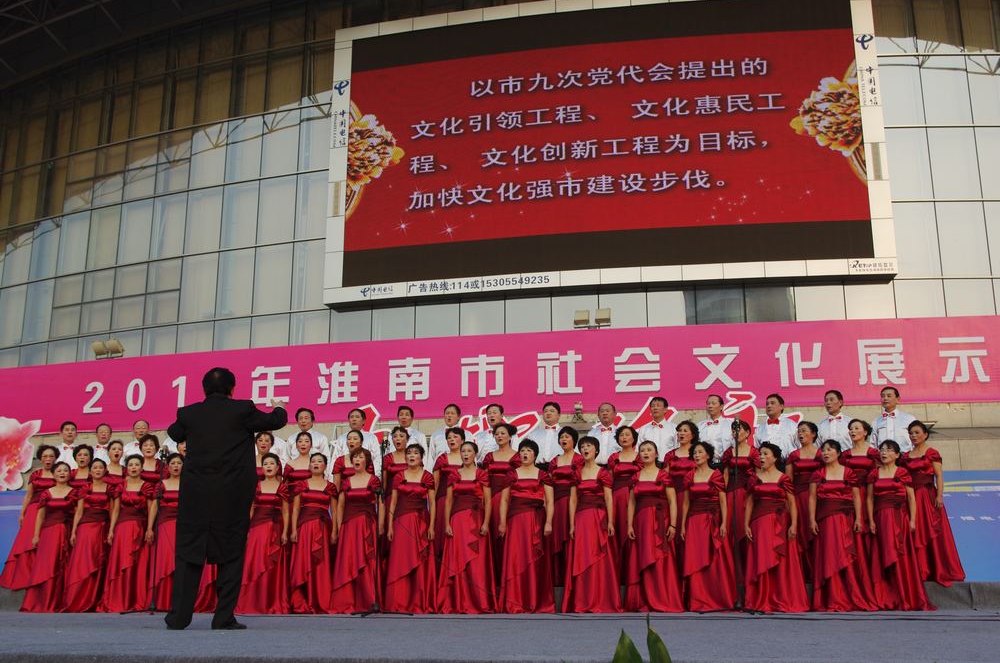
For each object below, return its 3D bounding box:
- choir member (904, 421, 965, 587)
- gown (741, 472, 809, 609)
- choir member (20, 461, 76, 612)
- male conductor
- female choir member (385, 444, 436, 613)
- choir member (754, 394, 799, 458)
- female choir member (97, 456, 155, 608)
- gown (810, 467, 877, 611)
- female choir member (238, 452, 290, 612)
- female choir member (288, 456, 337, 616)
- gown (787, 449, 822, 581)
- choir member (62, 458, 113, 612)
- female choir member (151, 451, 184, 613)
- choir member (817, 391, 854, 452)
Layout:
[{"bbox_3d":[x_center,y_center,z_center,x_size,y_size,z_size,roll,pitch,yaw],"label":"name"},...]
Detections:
[{"bbox_3d":[4.306,1.695,10.836,0.570,1.601,0.460,-6,-14,23],"label":"choir member"},{"bbox_3d":[2.673,2.041,10.487,0.600,1.310,0.480,-4,-14,18],"label":"gown"},{"bbox_3d":[-4.920,2.257,12.006,0.550,1.623,0.460,2,-13,-12],"label":"choir member"},{"bbox_3d":[-1.885,1.128,7.398,0.820,1.732,0.560,0,-13,-3],"label":"male conductor"},{"bbox_3d":[-0.882,1.950,10.809,0.520,1.650,0.450,-1,-13,2],"label":"female choir member"},{"bbox_3d":[3.025,1.521,11.653,0.500,1.720,0.320,-5,-14,19],"label":"choir member"},{"bbox_3d":[-3.893,2.115,11.388,0.520,1.636,0.400,1,-13,-8],"label":"female choir member"},{"bbox_3d":[3.249,1.962,10.315,0.580,1.353,0.460,-4,-13,16],"label":"gown"},{"bbox_3d":[-2.393,2.051,11.107,0.540,1.605,0.450,1,-13,-4],"label":"female choir member"},{"bbox_3d":[-1.886,2.028,11.024,0.510,1.608,0.430,1,-13,-6],"label":"female choir member"},{"bbox_3d":[3.111,1.834,10.846,0.550,1.349,0.450,-4,-14,17],"label":"gown"},{"bbox_3d":[-4.327,2.130,11.431,0.500,1.582,0.430,5,-14,-20],"label":"choir member"},{"bbox_3d":[-3.429,2.090,11.299,0.520,1.638,0.400,1,-13,-7],"label":"female choir member"},{"bbox_3d":[3.530,1.467,11.201,0.510,1.740,0.300,-6,-14,23],"label":"choir member"}]

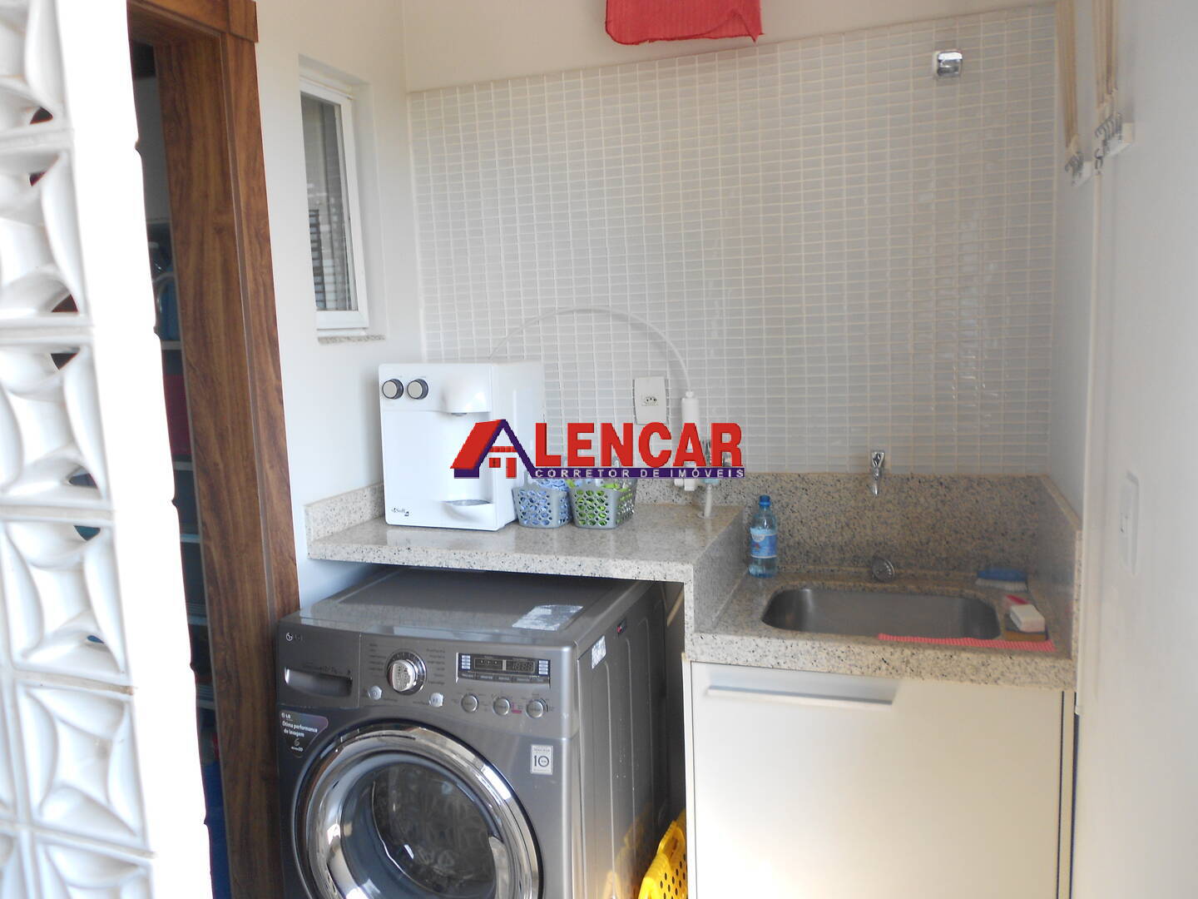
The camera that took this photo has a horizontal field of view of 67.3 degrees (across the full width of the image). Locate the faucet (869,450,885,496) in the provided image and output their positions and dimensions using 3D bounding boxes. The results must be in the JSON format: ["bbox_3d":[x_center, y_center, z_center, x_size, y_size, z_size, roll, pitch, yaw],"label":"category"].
[{"bbox_3d":[0.667,0.054,2.154,0.040,0.100,0.135,0,7,18],"label":"faucet"}]

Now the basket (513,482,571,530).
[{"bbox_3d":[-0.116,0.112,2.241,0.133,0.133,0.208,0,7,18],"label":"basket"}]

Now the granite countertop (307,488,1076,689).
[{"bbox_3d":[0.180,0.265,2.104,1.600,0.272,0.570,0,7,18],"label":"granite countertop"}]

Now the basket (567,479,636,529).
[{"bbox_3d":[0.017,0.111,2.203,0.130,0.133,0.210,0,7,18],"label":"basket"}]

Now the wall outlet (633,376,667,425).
[{"bbox_3d":[0.136,-0.126,2.368,0.079,0.123,0.012,0,8,18],"label":"wall outlet"}]

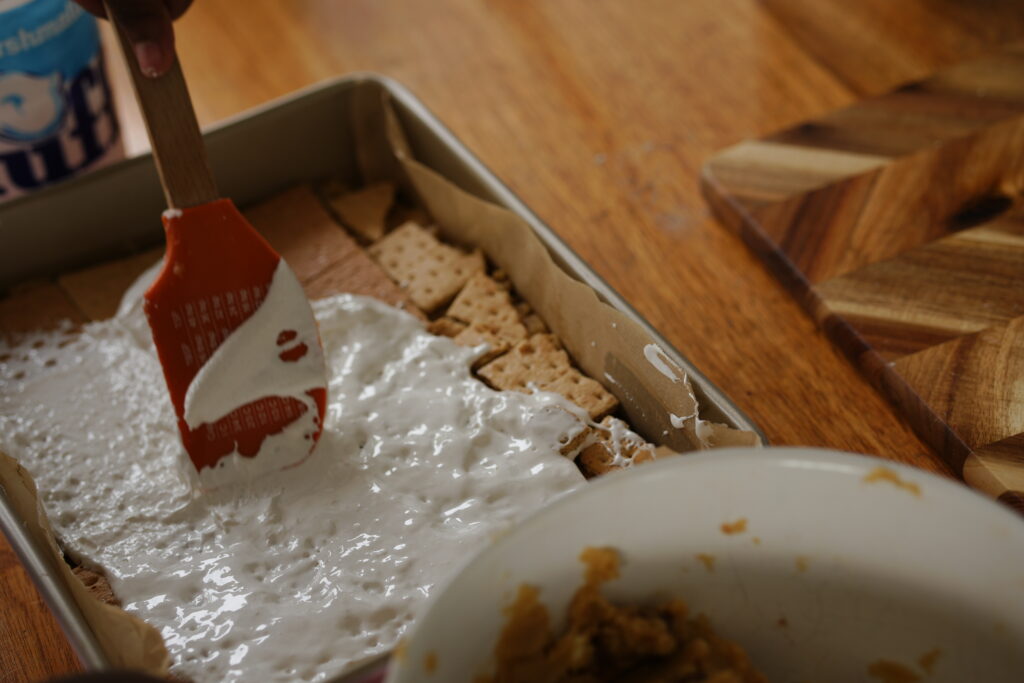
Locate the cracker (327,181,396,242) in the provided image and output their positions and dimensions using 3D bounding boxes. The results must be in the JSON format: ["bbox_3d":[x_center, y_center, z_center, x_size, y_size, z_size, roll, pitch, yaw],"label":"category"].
[{"bbox_3d":[-0.057,-0.054,1.034,0.030,0.006,0.044,-24,42,-22],"label":"cracker"}]

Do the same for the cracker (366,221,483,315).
[{"bbox_3d":[-0.035,-0.030,0.995,0.041,0.006,0.055,-28,44,-26],"label":"cracker"}]

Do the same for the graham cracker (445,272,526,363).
[{"bbox_3d":[-0.013,-0.008,0.964,0.035,0.006,0.047,-26,43,-25],"label":"graham cracker"}]

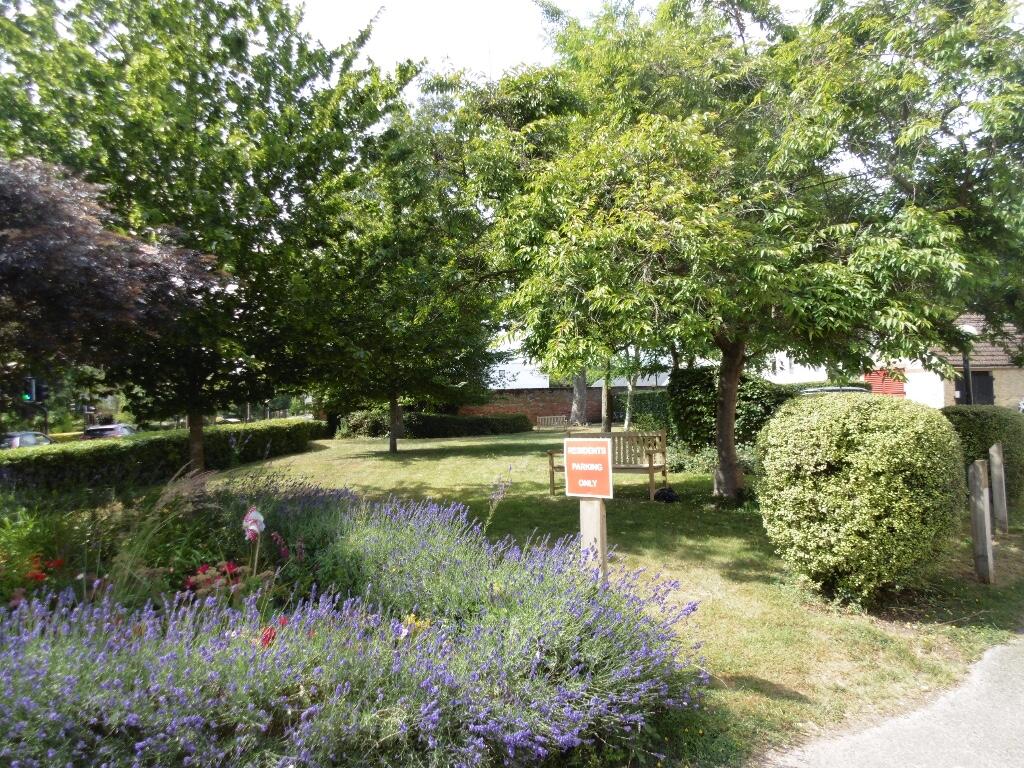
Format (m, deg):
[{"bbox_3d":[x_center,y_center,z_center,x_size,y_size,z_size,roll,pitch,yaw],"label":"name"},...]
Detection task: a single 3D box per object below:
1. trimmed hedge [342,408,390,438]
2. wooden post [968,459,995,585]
[{"bbox_3d":[-7.203,1.995,32.000,2.500,1.400,1.700,-2,-2,-18],"label":"trimmed hedge"},{"bbox_3d":[3.369,0.981,4.670,0.110,0.890,0.110,-4,-3,43],"label":"wooden post"}]

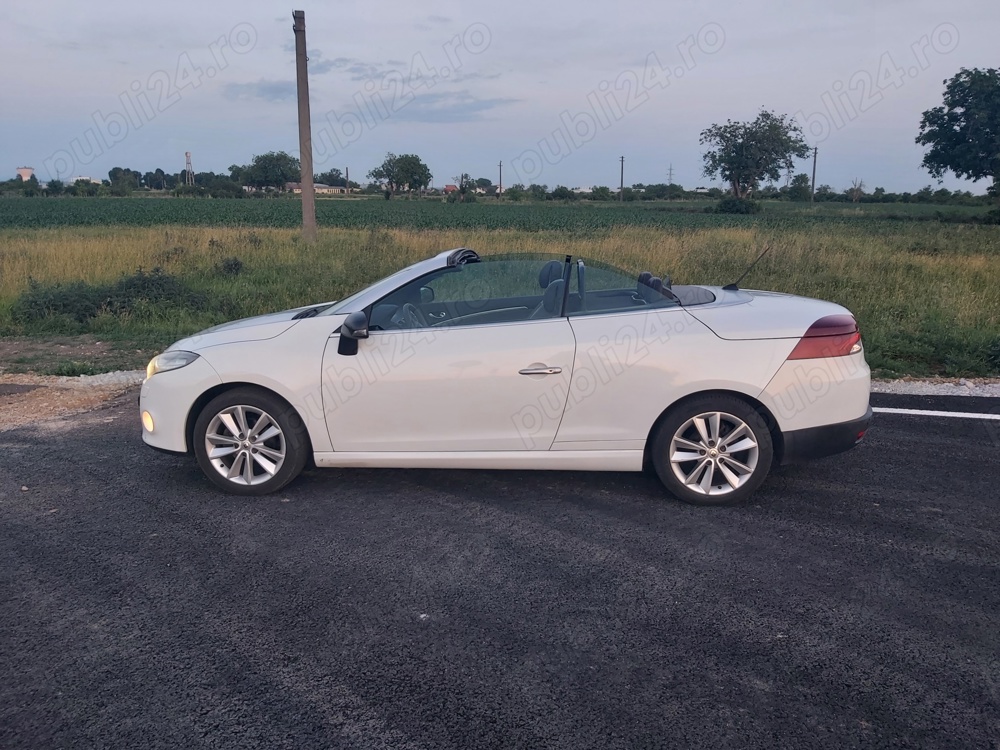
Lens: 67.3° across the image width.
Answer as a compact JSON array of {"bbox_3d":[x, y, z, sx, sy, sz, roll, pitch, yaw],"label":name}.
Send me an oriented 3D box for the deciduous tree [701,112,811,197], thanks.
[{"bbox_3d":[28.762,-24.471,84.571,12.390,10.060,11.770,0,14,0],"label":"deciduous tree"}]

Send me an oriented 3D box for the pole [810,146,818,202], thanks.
[{"bbox_3d":[48.545,-30.837,115.945,0.450,8.200,0.400,0,14,0],"label":"pole"}]

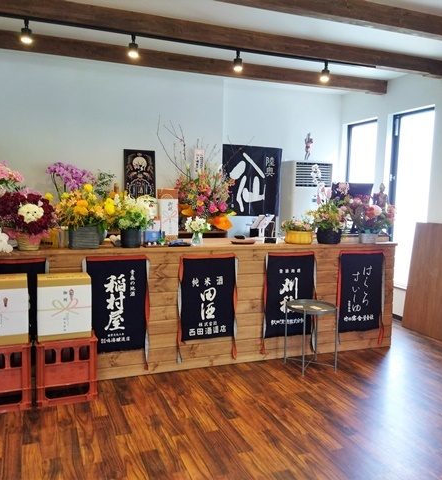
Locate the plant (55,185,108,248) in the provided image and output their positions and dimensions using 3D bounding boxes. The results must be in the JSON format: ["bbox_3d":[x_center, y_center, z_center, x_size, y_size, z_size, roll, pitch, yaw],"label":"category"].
[{"bbox_3d":[-1.042,-0.175,3.742,0.390,0.464,0.340,-1,6,-22],"label":"plant"}]

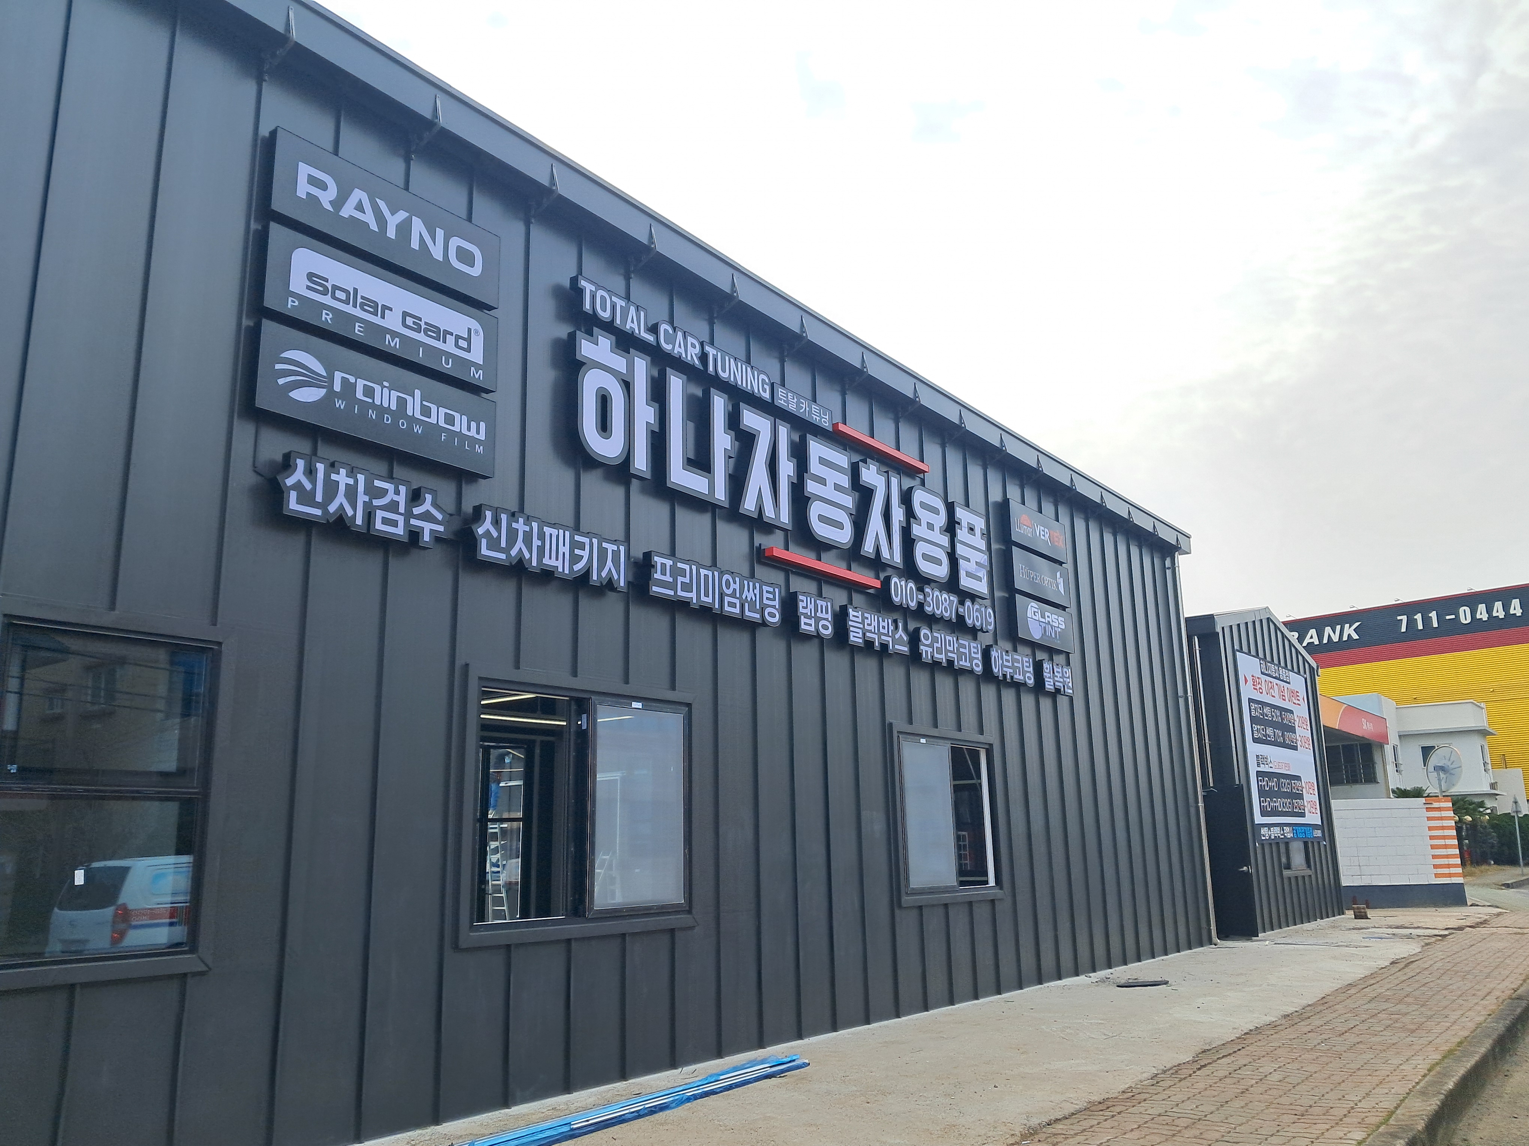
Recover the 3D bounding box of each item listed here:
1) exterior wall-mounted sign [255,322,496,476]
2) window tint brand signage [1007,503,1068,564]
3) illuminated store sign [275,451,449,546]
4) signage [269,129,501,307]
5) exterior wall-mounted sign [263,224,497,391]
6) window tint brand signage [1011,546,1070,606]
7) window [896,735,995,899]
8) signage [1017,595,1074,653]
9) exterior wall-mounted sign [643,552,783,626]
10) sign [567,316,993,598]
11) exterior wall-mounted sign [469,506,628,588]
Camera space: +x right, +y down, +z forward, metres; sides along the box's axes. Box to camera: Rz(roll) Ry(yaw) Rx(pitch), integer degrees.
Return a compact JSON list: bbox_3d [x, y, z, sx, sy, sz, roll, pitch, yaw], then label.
[{"bbox_3d":[-2.209,-0.969,6.917,0.080,0.498,1.599,-11,-16,36],"label":"exterior wall-mounted sign"},{"bbox_3d":[3.275,-0.477,14.332,0.080,0.498,1.590,-11,-16,36],"label":"window tint brand signage"},{"bbox_3d":[-2.247,-0.384,6.712,0.080,0.361,1.126,-11,-16,36],"label":"illuminated store sign"},{"bbox_3d":[-2.235,-2.080,7.169,0.080,0.504,1.590,-11,-16,36],"label":"signage"},{"bbox_3d":[-2.222,-1.524,7.042,0.080,0.501,1.593,-11,-16,36],"label":"exterior wall-mounted sign"},{"bbox_3d":[3.284,0.075,14.202,0.080,0.507,1.582,-11,-16,36],"label":"window tint brand signage"},{"bbox_3d":[1.821,2.428,11.878,0.130,1.527,1.961,-11,-16,36],"label":"window"},{"bbox_3d":[3.295,0.623,14.074,0.080,0.496,1.588,-11,-16,36],"label":"signage"},{"bbox_3d":[-0.366,0.146,9.162,0.080,0.372,1.590,-11,-16,36],"label":"exterior wall-mounted sign"},{"bbox_3d":[0.539,-0.735,10.636,0.080,1.030,6.219,-11,-16,36],"label":"sign"},{"bbox_3d":[-1.399,-0.141,7.816,0.080,0.361,1.375,-11,-16,36],"label":"exterior wall-mounted sign"}]

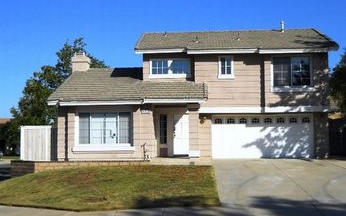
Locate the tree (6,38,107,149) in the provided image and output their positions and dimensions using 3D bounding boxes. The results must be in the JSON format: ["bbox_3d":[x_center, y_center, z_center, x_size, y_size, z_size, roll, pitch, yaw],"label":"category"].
[{"bbox_3d":[-8.768,-0.927,34.000,8.000,9.000,7.400,0,-3,3],"label":"tree"}]

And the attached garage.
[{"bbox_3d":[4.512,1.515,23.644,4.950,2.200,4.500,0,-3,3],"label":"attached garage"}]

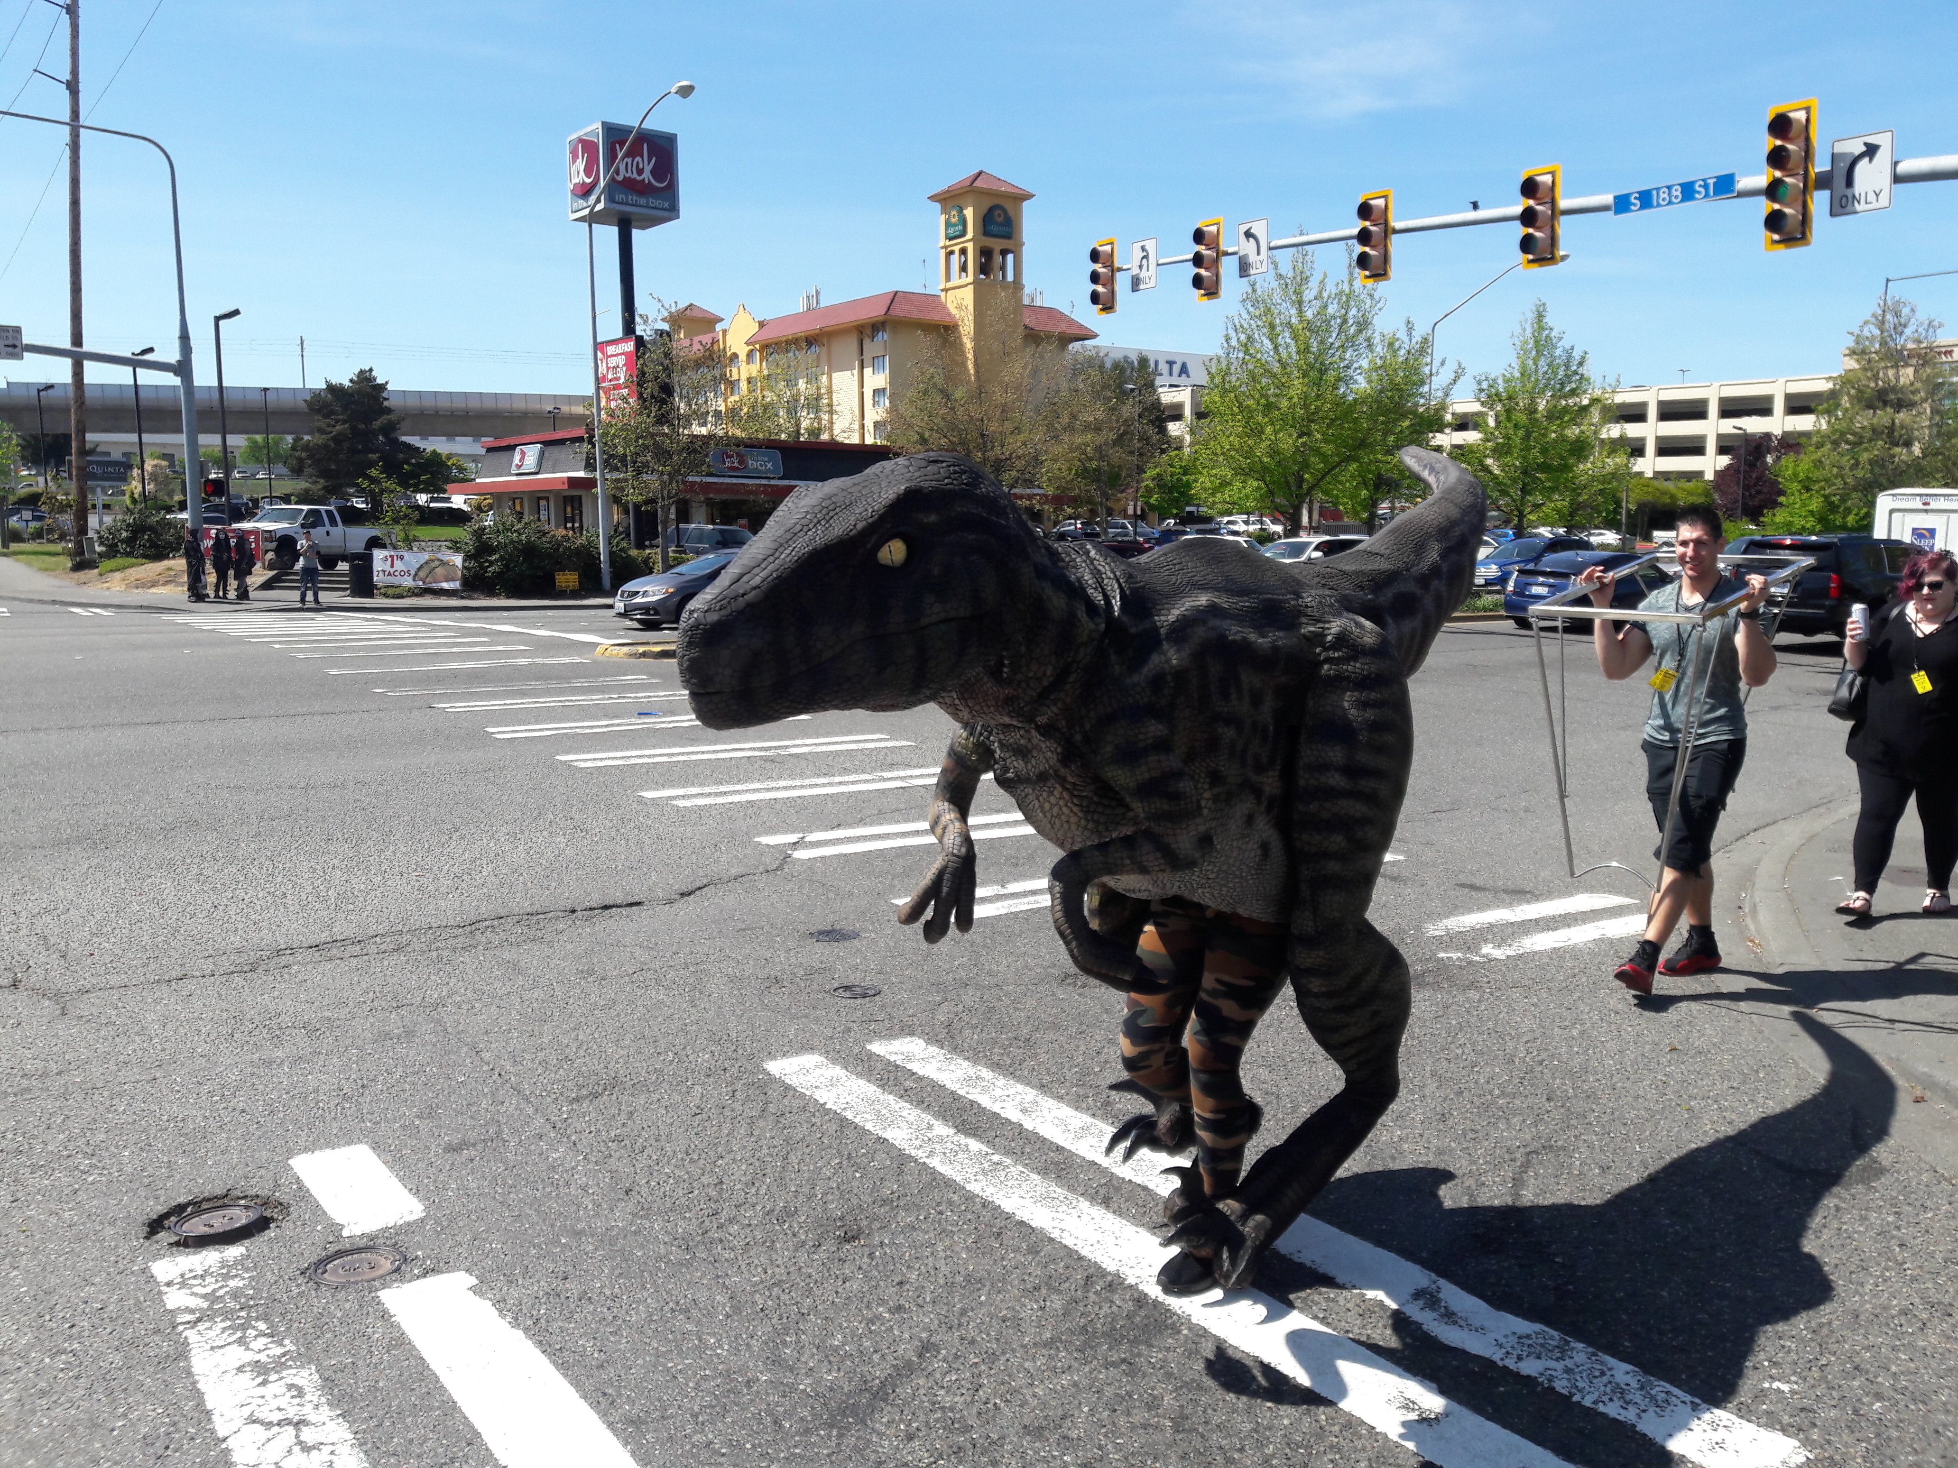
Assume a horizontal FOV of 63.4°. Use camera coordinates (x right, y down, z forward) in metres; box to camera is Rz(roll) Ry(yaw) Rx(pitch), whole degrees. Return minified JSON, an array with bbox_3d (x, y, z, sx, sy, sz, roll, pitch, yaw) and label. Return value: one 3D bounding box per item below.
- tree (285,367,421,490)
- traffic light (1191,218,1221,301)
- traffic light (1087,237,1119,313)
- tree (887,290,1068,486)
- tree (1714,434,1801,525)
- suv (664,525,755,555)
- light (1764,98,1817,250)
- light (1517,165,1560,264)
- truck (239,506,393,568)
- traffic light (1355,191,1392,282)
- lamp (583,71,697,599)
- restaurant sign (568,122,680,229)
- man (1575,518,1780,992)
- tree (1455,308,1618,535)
[{"bbox_3d":[-29.397,-13.699,74.570,6.300,6.950,6.300,-3,8,-21],"label":"tree"},{"bbox_3d":[3.846,-7.987,26.702,0.400,1.310,0.600,-5,8,-33],"label":"traffic light"},{"bbox_3d":[2.284,-8.343,28.925,0.400,1.310,0.600,-5,8,-33],"label":"traffic light"},{"bbox_3d":[0.047,-8.702,46.514,5.300,8.206,5.000,0,7,0],"label":"tree"},{"bbox_3d":[42.319,-12.999,86.000,5.300,6.800,5.200,0,7,0],"label":"tree"},{"bbox_3d":[-8.600,-6.236,54.250,1.880,1.800,4.850,-7,10,-44],"label":"suv"},{"bbox_3d":[9.659,-6.712,18.945,0.450,1.660,0.590,-5,9,-34],"label":"light"},{"bbox_3d":[7.560,-6.980,21.406,0.400,1.310,0.600,-5,8,-33],"label":"light"},{"bbox_3d":[-21.123,-6.228,50.300,2.050,2.000,5.900,3,7,24],"label":"truck"},{"bbox_3d":[5.910,-7.424,23.671,0.400,1.300,0.590,-6,9,-36],"label":"traffic light"},{"bbox_3d":[-7.667,-8.756,36.593,0.420,10.971,4.798,-6,9,-40],"label":"lamp"},{"bbox_3d":[-11.804,-18.482,52.696,2.700,2.700,2.700,-6,9,-37],"label":"restaurant sign"},{"bbox_3d":[2.597,0.047,5.888,0.680,1.760,0.520,5,9,35],"label":"man"},{"bbox_3d":[18.135,-9.503,51.642,5.300,8.940,5.300,2,8,19],"label":"tree"}]

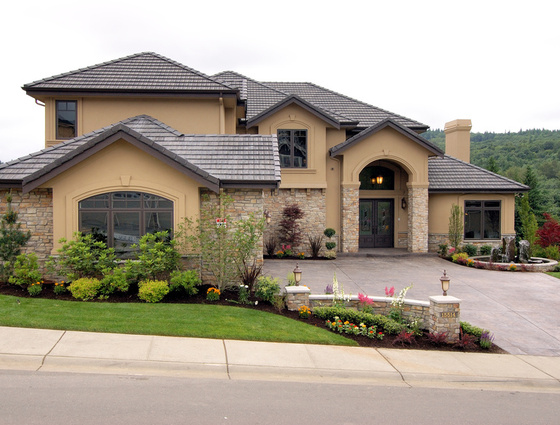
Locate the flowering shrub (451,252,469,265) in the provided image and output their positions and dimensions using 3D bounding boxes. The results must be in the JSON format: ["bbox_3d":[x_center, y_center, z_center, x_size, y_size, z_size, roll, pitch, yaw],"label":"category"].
[{"bbox_3d":[7.825,2.002,25.500,0.780,0.520,0.700,0,2,-5],"label":"flowering shrub"}]

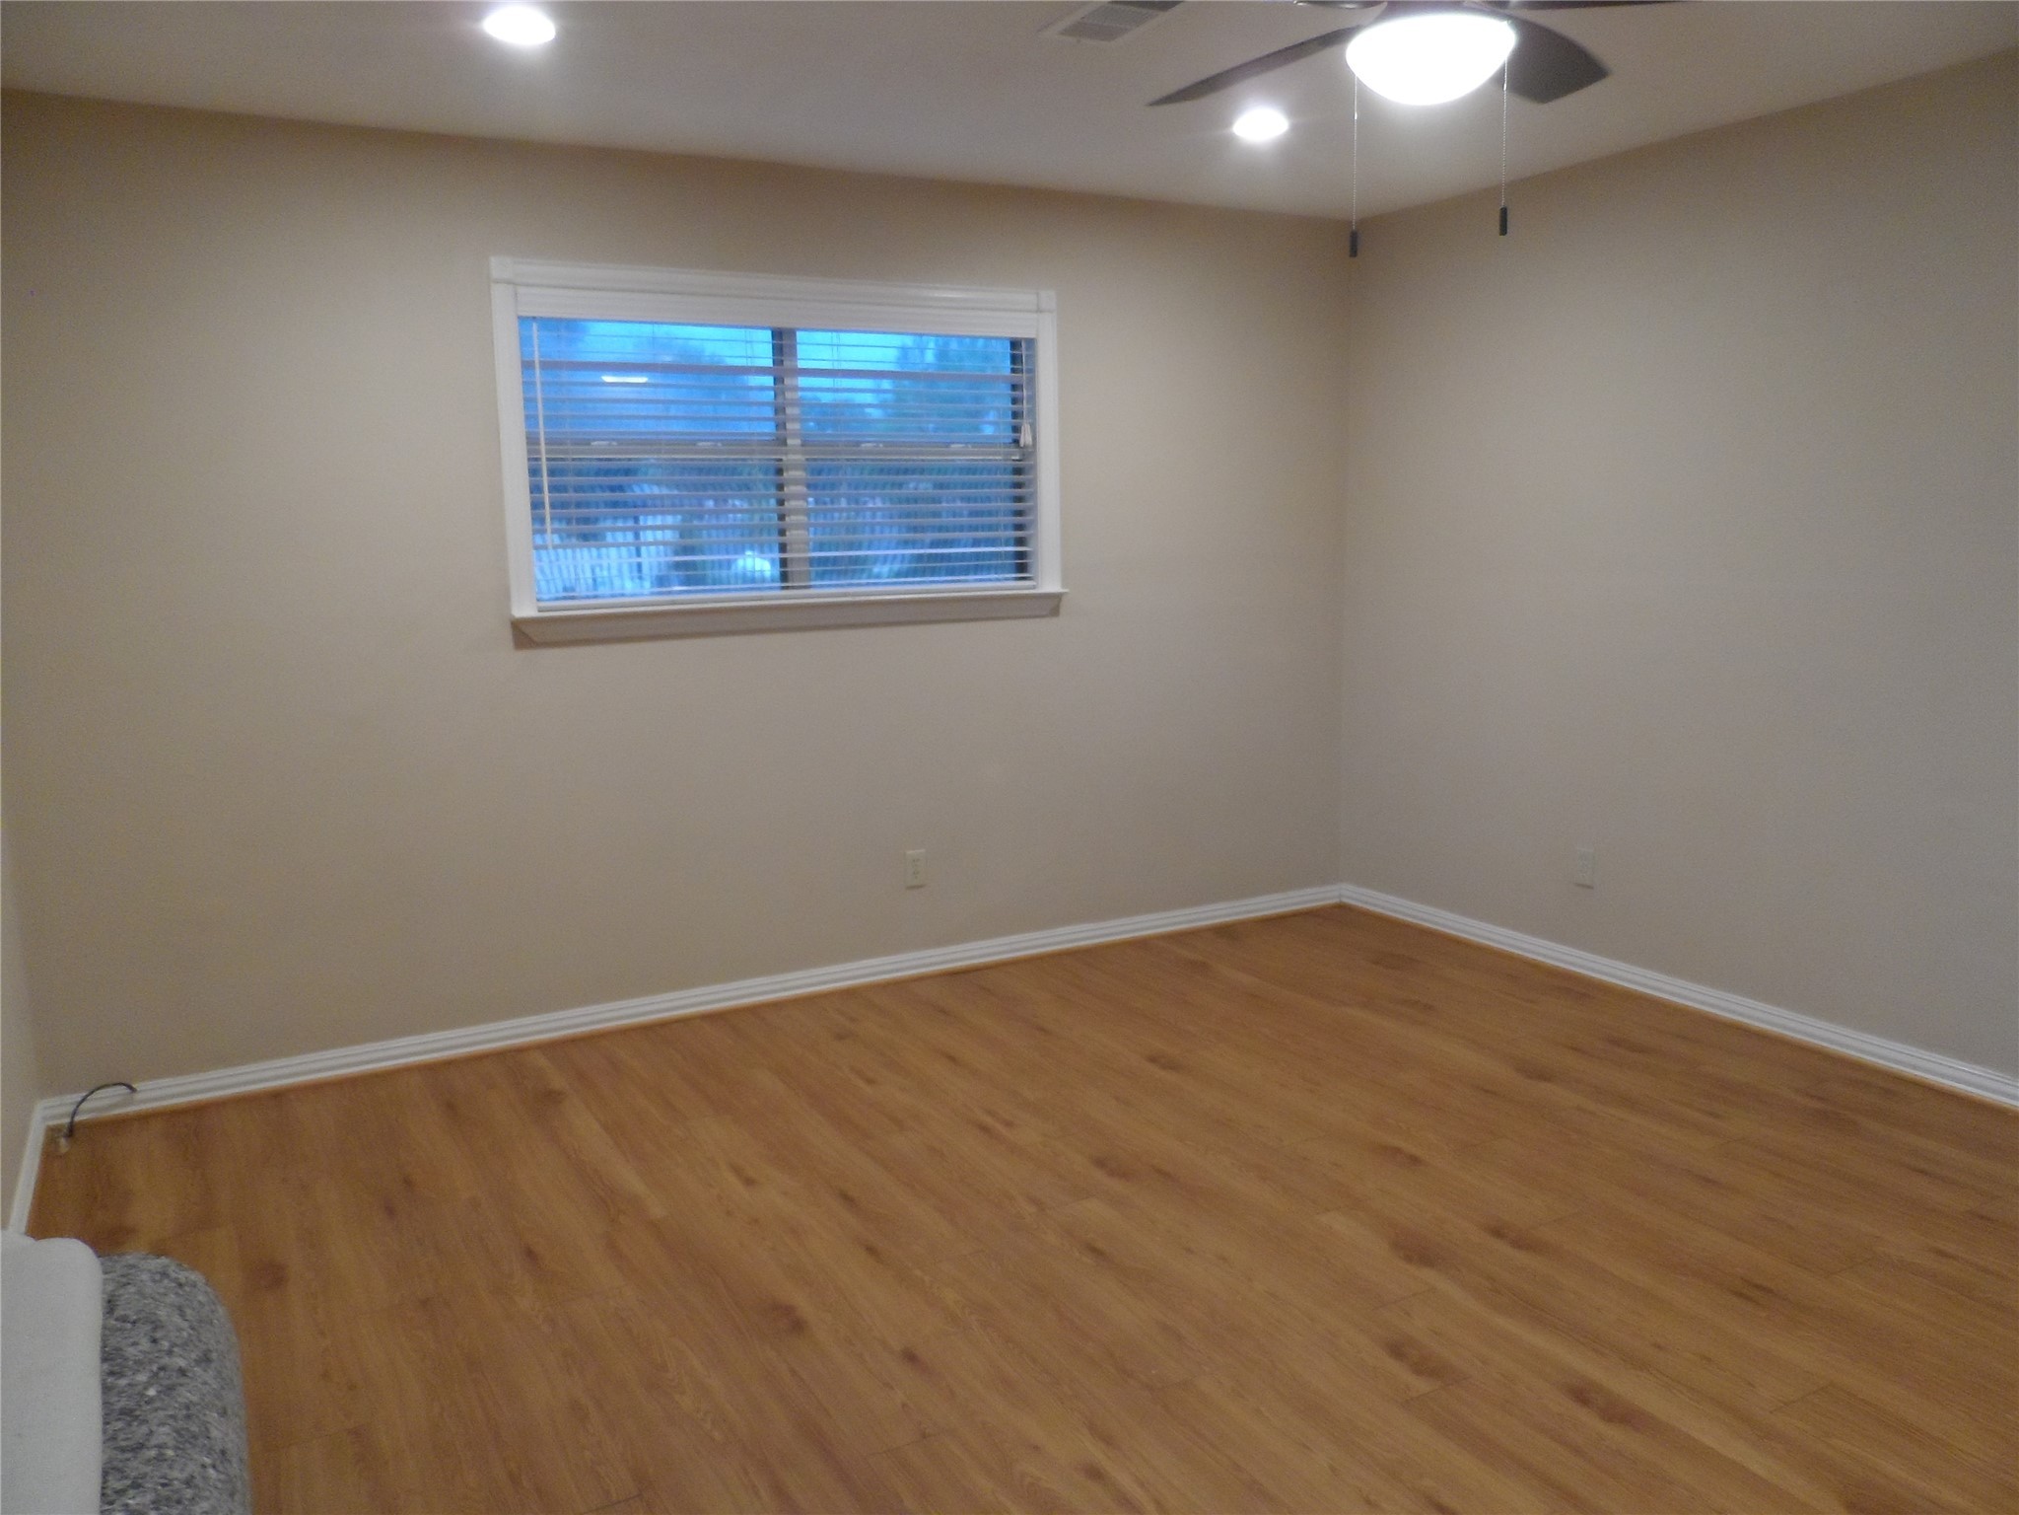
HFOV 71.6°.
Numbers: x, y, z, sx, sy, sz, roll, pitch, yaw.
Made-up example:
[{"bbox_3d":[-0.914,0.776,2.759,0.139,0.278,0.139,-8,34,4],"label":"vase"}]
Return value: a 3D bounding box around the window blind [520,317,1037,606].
[{"bbox_3d":[-0.617,-0.880,4.236,1.610,0.800,0.060,-6,11,-28],"label":"window blind"}]

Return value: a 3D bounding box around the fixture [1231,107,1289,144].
[{"bbox_3d":[0.654,-1.649,3.652,0.165,0.060,0.165,-1,9,0],"label":"fixture"}]

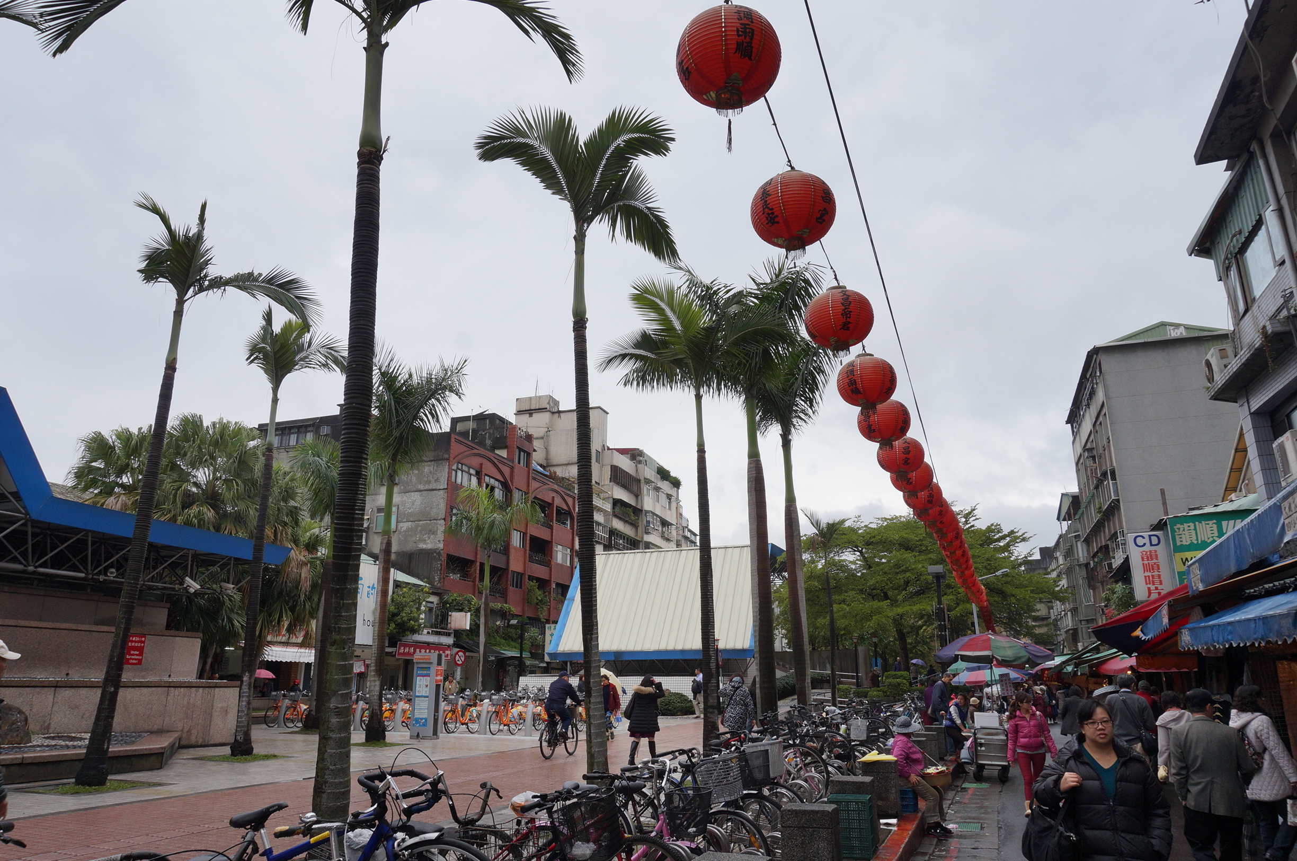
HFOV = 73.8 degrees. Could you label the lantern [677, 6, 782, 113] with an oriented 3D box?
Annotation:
[{"bbox_3d":[0.357,-1.648,3.826,0.460,0.428,0.460,0,-16,0],"label":"lantern"}]

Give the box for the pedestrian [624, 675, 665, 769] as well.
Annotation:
[{"bbox_3d":[-0.077,5.469,16.326,0.720,1.637,0.420,-3,-16,10],"label":"pedestrian"}]

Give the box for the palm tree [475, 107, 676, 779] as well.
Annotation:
[{"bbox_3d":[-1.252,-0.314,14.282,3.600,11.490,3.600,0,-16,0],"label":"palm tree"}]

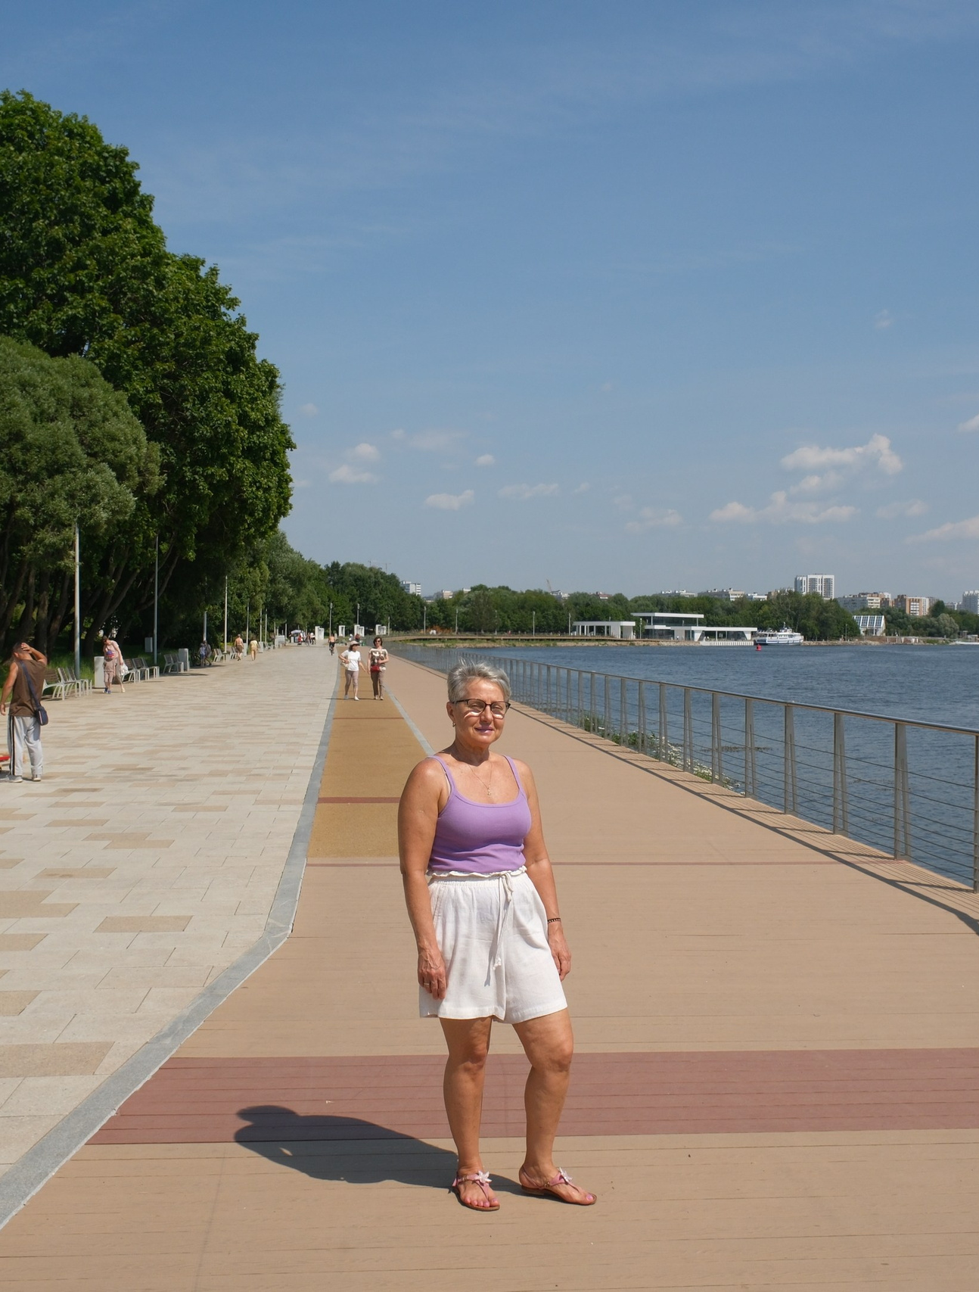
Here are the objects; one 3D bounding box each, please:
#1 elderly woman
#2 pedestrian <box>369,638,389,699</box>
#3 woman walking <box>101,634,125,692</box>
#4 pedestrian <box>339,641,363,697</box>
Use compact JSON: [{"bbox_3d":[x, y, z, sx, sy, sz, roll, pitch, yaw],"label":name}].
[{"bbox_3d":[0.021,0.862,4.427,0.560,1.600,0.360,1,0,-12],"label":"elderly woman"},{"bbox_3d":[-3.065,0.624,40.296,0.560,1.720,0.420,1,0,-3],"label":"pedestrian"},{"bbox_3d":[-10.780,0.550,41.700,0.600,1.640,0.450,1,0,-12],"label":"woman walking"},{"bbox_3d":[-3.809,0.661,40.397,0.660,1.630,0.450,1,0,-3],"label":"pedestrian"}]

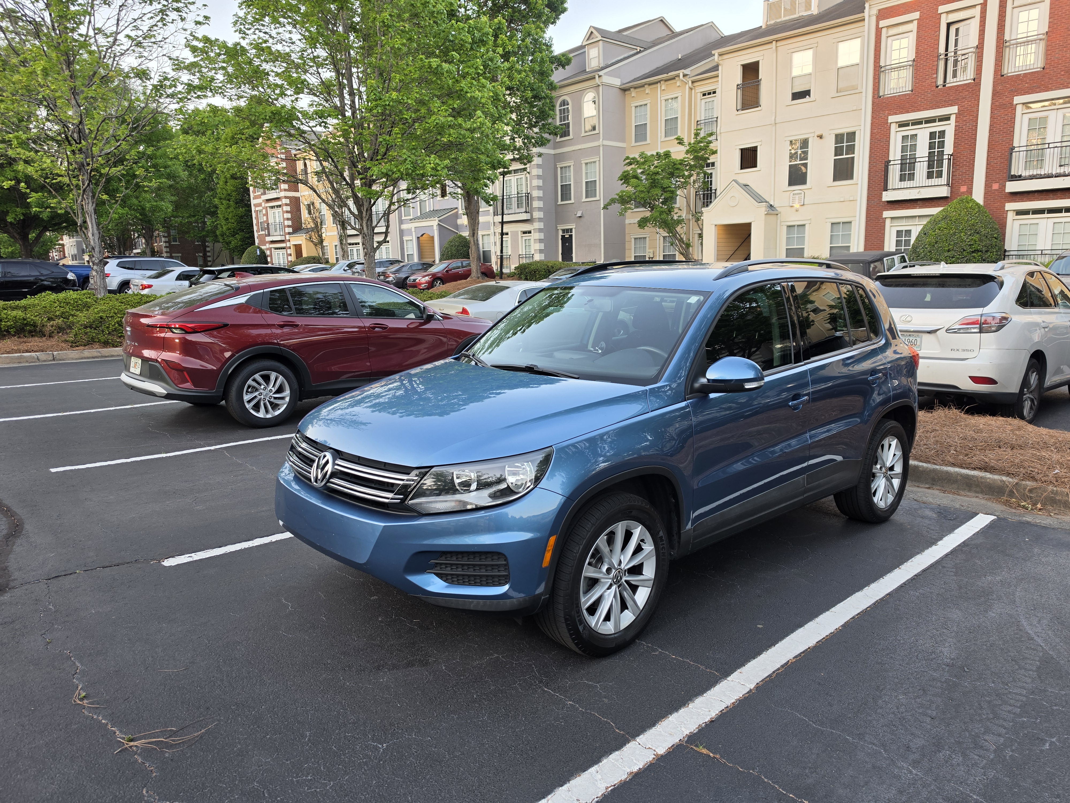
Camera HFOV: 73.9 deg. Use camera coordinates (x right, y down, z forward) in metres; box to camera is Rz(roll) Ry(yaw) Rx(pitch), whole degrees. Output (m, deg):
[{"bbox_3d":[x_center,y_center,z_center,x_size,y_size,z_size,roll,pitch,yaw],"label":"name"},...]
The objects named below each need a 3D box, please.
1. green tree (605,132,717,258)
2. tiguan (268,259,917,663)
[{"bbox_3d":[5.610,-8.510,31.900,4.500,6.500,4.900,-2,11,0],"label":"green tree"},{"bbox_3d":[0.788,-0.019,4.415,4.430,1.700,1.920,-8,12,-41],"label":"tiguan"}]

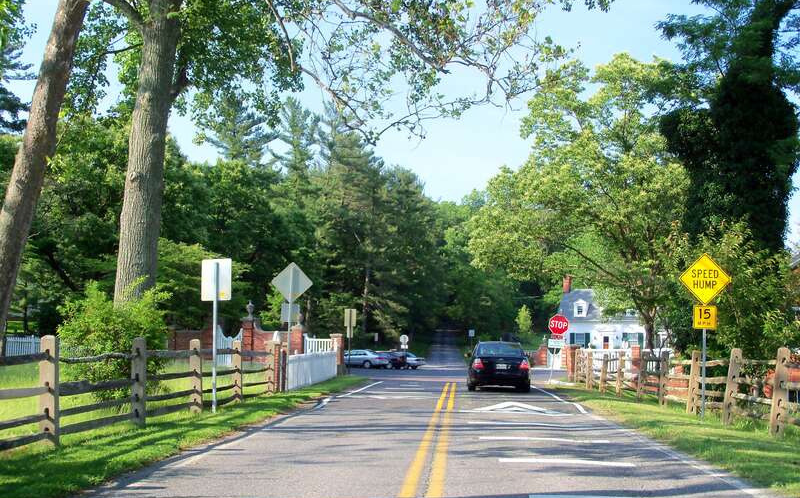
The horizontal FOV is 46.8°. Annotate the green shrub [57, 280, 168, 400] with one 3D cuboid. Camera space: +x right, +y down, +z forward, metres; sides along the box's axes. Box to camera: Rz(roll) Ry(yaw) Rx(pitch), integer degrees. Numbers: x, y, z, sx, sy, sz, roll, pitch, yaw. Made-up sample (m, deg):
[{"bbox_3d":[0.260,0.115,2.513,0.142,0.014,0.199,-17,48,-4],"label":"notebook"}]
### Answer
[{"bbox_3d":[-6.220,1.985,20.137,2.400,2.558,2.300,0,-6,4],"label":"green shrub"}]

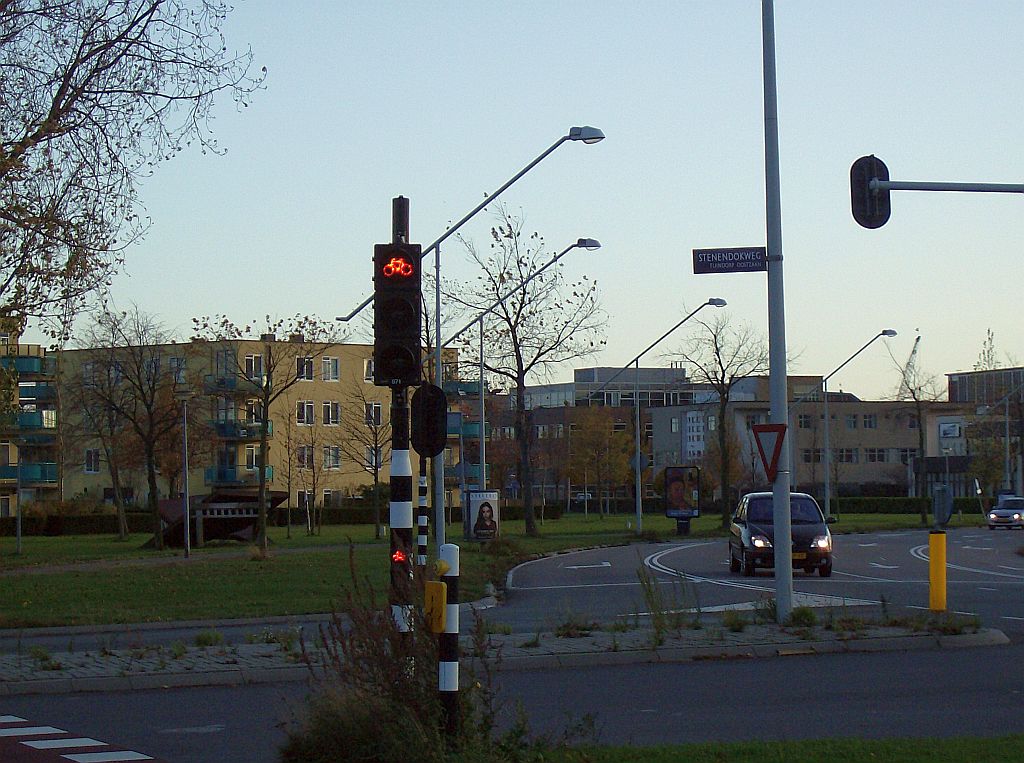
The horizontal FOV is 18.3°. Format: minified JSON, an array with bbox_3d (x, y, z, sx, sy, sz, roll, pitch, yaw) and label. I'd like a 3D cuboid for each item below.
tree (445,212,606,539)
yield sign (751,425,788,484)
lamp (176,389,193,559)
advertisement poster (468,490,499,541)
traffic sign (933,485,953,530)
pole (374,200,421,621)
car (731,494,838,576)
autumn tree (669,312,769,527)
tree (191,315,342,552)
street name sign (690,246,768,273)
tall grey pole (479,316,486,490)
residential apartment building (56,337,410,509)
[{"bbox_3d":[0.608,-0.392,125.000,6.100,12.800,6.100,-1,-2,0],"label":"tree"},{"bbox_3d":[3.005,0.838,37.200,0.050,0.690,0.790,0,-2,-26],"label":"yield sign"},{"bbox_3d":[-8.136,2.295,79.500,0.430,4.200,0.430,0,-2,0],"label":"lamp"},{"bbox_3d":[-0.777,3.721,88.500,0.880,1.380,0.200,0,-2,-22],"label":"advertisement poster"},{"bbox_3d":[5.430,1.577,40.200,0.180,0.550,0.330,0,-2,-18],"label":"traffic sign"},{"bbox_3d":[-0.670,0.536,19.041,0.280,3.280,0.360,-1,-2,12],"label":"pole"},{"bbox_3d":[5.172,2.952,61.929,1.760,1.620,4.150,-1,-2,-2],"label":"car"},{"bbox_3d":[9.157,1.689,138.000,4.800,9.300,4.800,-1,-2,0],"label":"autumn tree"},{"bbox_3d":[-6.855,1.452,89.000,4.200,6.650,4.100,0,-2,0],"label":"tree"},{"bbox_3d":[2.736,-1.515,40.000,0.920,0.300,0.030,-2,-2,0],"label":"street name sign"},{"bbox_3d":[-0.837,1.488,93.000,0.170,6.750,0.170,-1,-2,0],"label":"tall grey pole"},{"bbox_3d":[-16.900,3.613,210.000,20.000,11.400,20.000,1,-3,-44],"label":"residential apartment building"}]

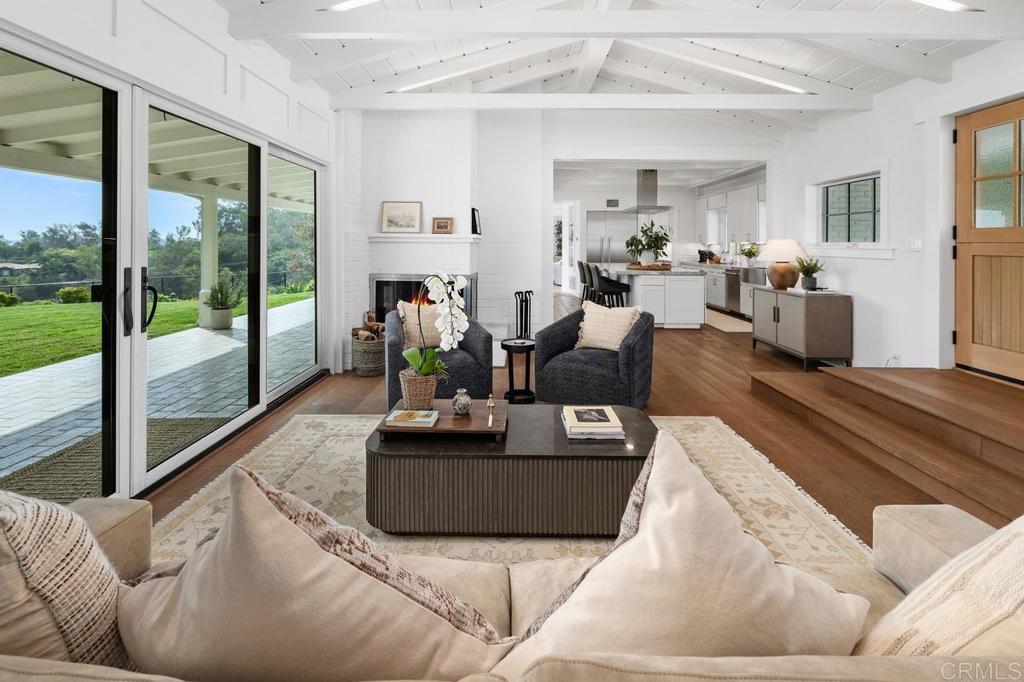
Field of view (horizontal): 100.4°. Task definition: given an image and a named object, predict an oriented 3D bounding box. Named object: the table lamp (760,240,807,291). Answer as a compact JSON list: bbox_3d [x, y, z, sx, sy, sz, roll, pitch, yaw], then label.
[{"bbox_3d":[3.381,-0.950,5.330,0.520,0.630,0.520,0,8,0],"label":"table lamp"}]

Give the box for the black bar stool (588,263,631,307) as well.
[{"bbox_3d":[1.550,-0.738,6.920,0.560,0.950,0.500,0,8,0],"label":"black bar stool"}]

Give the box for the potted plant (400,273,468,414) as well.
[{"bbox_3d":[-0.447,0.003,2.460,0.410,0.790,0.300,-2,11,-10],"label":"potted plant"}]

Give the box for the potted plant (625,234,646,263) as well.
[{"bbox_3d":[2.226,-1.681,7.750,0.380,0.500,0.360,0,8,0],"label":"potted plant"}]

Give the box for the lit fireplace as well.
[{"bbox_3d":[-1.081,-0.495,5.150,1.180,0.620,0.420,0,8,0],"label":"lit fireplace"}]

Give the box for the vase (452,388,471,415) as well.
[{"bbox_3d":[-0.272,0.337,2.340,0.107,0.138,0.107,0,8,0],"label":"vase"}]

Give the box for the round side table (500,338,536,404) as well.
[{"bbox_3d":[0.070,0.262,3.730,0.325,0.490,0.325,0,8,0],"label":"round side table"}]

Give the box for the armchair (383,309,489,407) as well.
[{"bbox_3d":[-0.710,0.100,3.970,0.850,0.750,0.800,-3,11,-18],"label":"armchair"}]

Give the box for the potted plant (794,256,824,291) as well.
[{"bbox_3d":[3.453,-0.783,4.950,0.300,0.385,0.290,0,8,0],"label":"potted plant"}]

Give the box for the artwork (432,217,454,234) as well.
[{"bbox_3d":[-0.794,-1.329,4.920,0.240,0.190,0.030,0,8,0],"label":"artwork"}]

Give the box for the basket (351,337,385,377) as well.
[{"bbox_3d":[-1.497,0.152,4.480,0.380,0.360,0.380,0,8,0],"label":"basket"}]

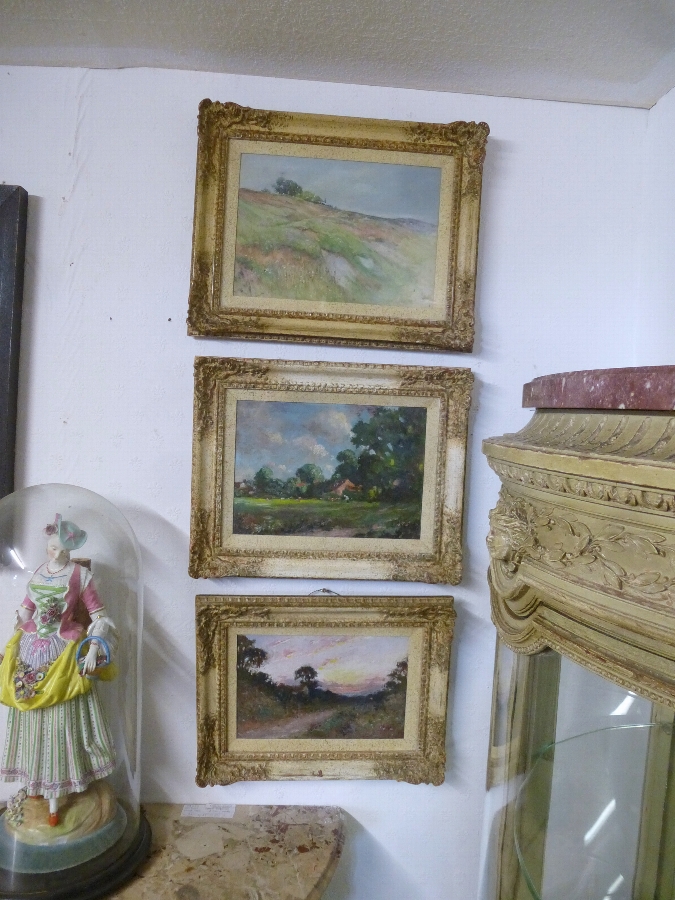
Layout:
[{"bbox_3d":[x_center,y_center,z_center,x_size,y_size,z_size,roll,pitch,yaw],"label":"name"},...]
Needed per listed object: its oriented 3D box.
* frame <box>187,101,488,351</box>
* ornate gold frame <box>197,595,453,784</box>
[{"bbox_3d":[0.001,-0.375,1.070,0.483,0.382,0.050,3,1,-3],"label":"frame"},{"bbox_3d":[-0.024,0.427,1.105,0.439,0.329,0.050,1,6,-2],"label":"ornate gold frame"}]

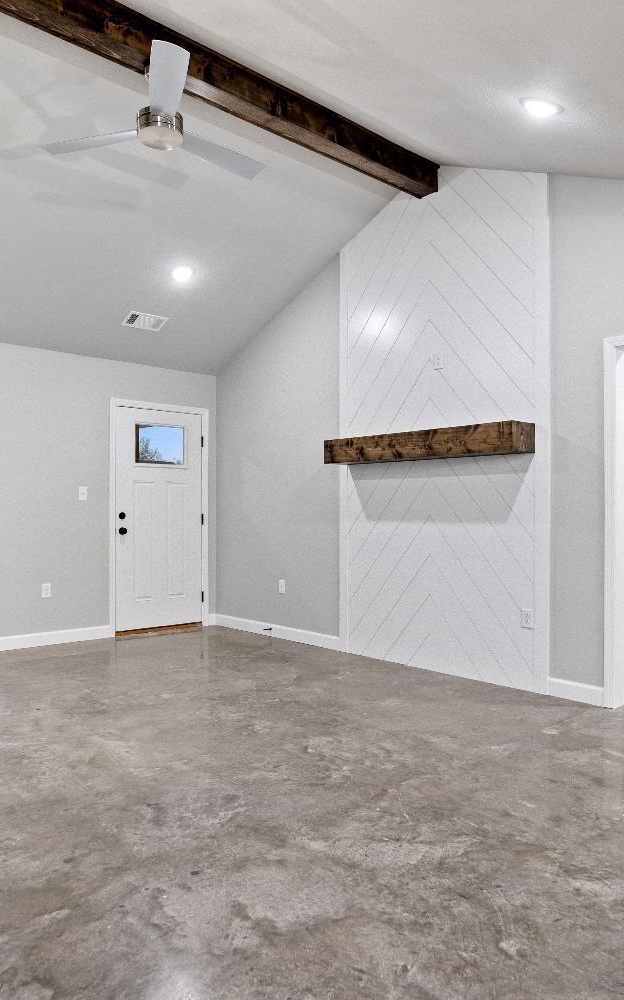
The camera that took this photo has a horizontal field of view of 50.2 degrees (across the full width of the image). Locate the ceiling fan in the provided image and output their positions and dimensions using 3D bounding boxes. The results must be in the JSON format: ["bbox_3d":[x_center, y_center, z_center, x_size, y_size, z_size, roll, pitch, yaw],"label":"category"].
[{"bbox_3d":[-0.747,-1.980,3.303,1.220,0.330,1.120,0,0,-17],"label":"ceiling fan"}]

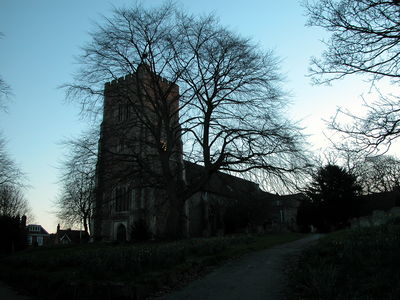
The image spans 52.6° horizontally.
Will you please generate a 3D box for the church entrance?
[{"bbox_3d":[-9.994,10.670,52.388,1.800,2.310,0.500,-9,-16,34],"label":"church entrance"}]

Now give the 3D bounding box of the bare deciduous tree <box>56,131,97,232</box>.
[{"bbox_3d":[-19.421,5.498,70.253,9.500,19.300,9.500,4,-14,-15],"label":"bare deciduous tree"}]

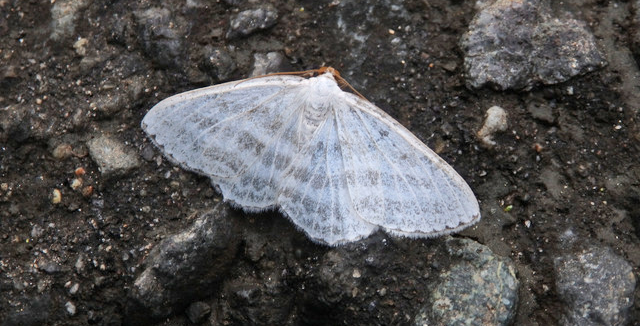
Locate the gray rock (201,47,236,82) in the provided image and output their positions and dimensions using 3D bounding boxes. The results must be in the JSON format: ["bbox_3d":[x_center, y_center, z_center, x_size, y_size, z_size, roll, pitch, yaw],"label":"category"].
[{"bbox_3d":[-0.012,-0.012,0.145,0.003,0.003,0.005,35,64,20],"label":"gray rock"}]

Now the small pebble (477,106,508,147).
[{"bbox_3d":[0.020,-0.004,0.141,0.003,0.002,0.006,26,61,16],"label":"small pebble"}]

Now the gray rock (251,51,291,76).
[{"bbox_3d":[-0.006,-0.011,0.146,0.005,0.003,0.004,0,63,0],"label":"gray rock"}]

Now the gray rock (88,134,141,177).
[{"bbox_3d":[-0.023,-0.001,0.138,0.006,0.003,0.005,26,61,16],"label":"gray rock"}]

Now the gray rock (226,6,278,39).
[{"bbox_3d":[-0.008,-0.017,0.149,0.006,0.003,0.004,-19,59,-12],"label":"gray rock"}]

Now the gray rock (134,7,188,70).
[{"bbox_3d":[-0.019,-0.015,0.148,0.006,0.004,0.007,0,63,0],"label":"gray rock"}]

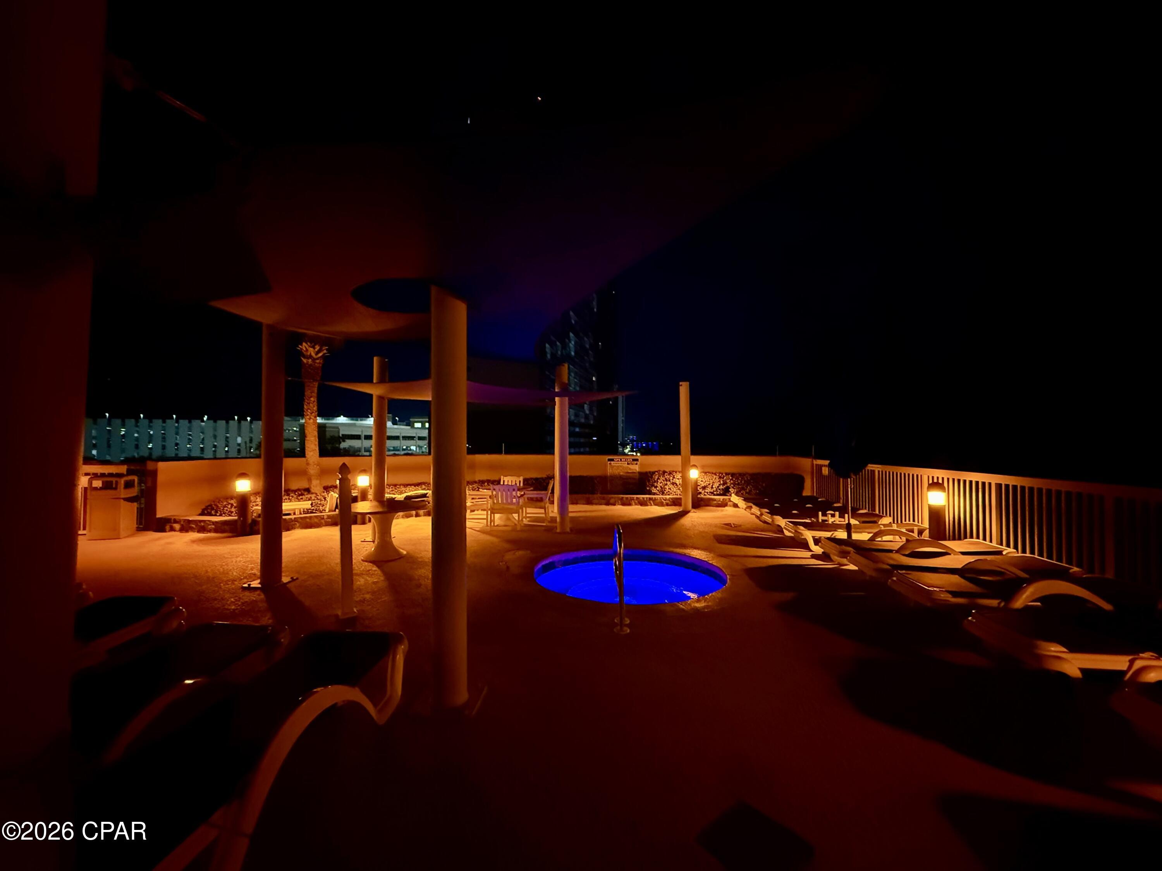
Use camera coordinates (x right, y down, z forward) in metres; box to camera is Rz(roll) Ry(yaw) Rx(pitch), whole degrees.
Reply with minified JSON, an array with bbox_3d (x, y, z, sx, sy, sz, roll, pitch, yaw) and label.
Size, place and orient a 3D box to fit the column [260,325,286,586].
[{"bbox_3d":[-3.494,0.175,5.342,0.230,2.980,0.230,0,-1,2],"label":"column"}]

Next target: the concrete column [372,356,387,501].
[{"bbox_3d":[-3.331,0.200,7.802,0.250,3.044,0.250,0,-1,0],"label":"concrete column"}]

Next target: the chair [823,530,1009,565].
[{"bbox_3d":[4.075,1.463,5.770,1.900,0.470,0.720,0,-1,2],"label":"chair"}]

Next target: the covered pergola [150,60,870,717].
[{"bbox_3d":[-1.000,0.099,3.599,4.700,3.100,3.600,0,-1,0],"label":"covered pergola"}]

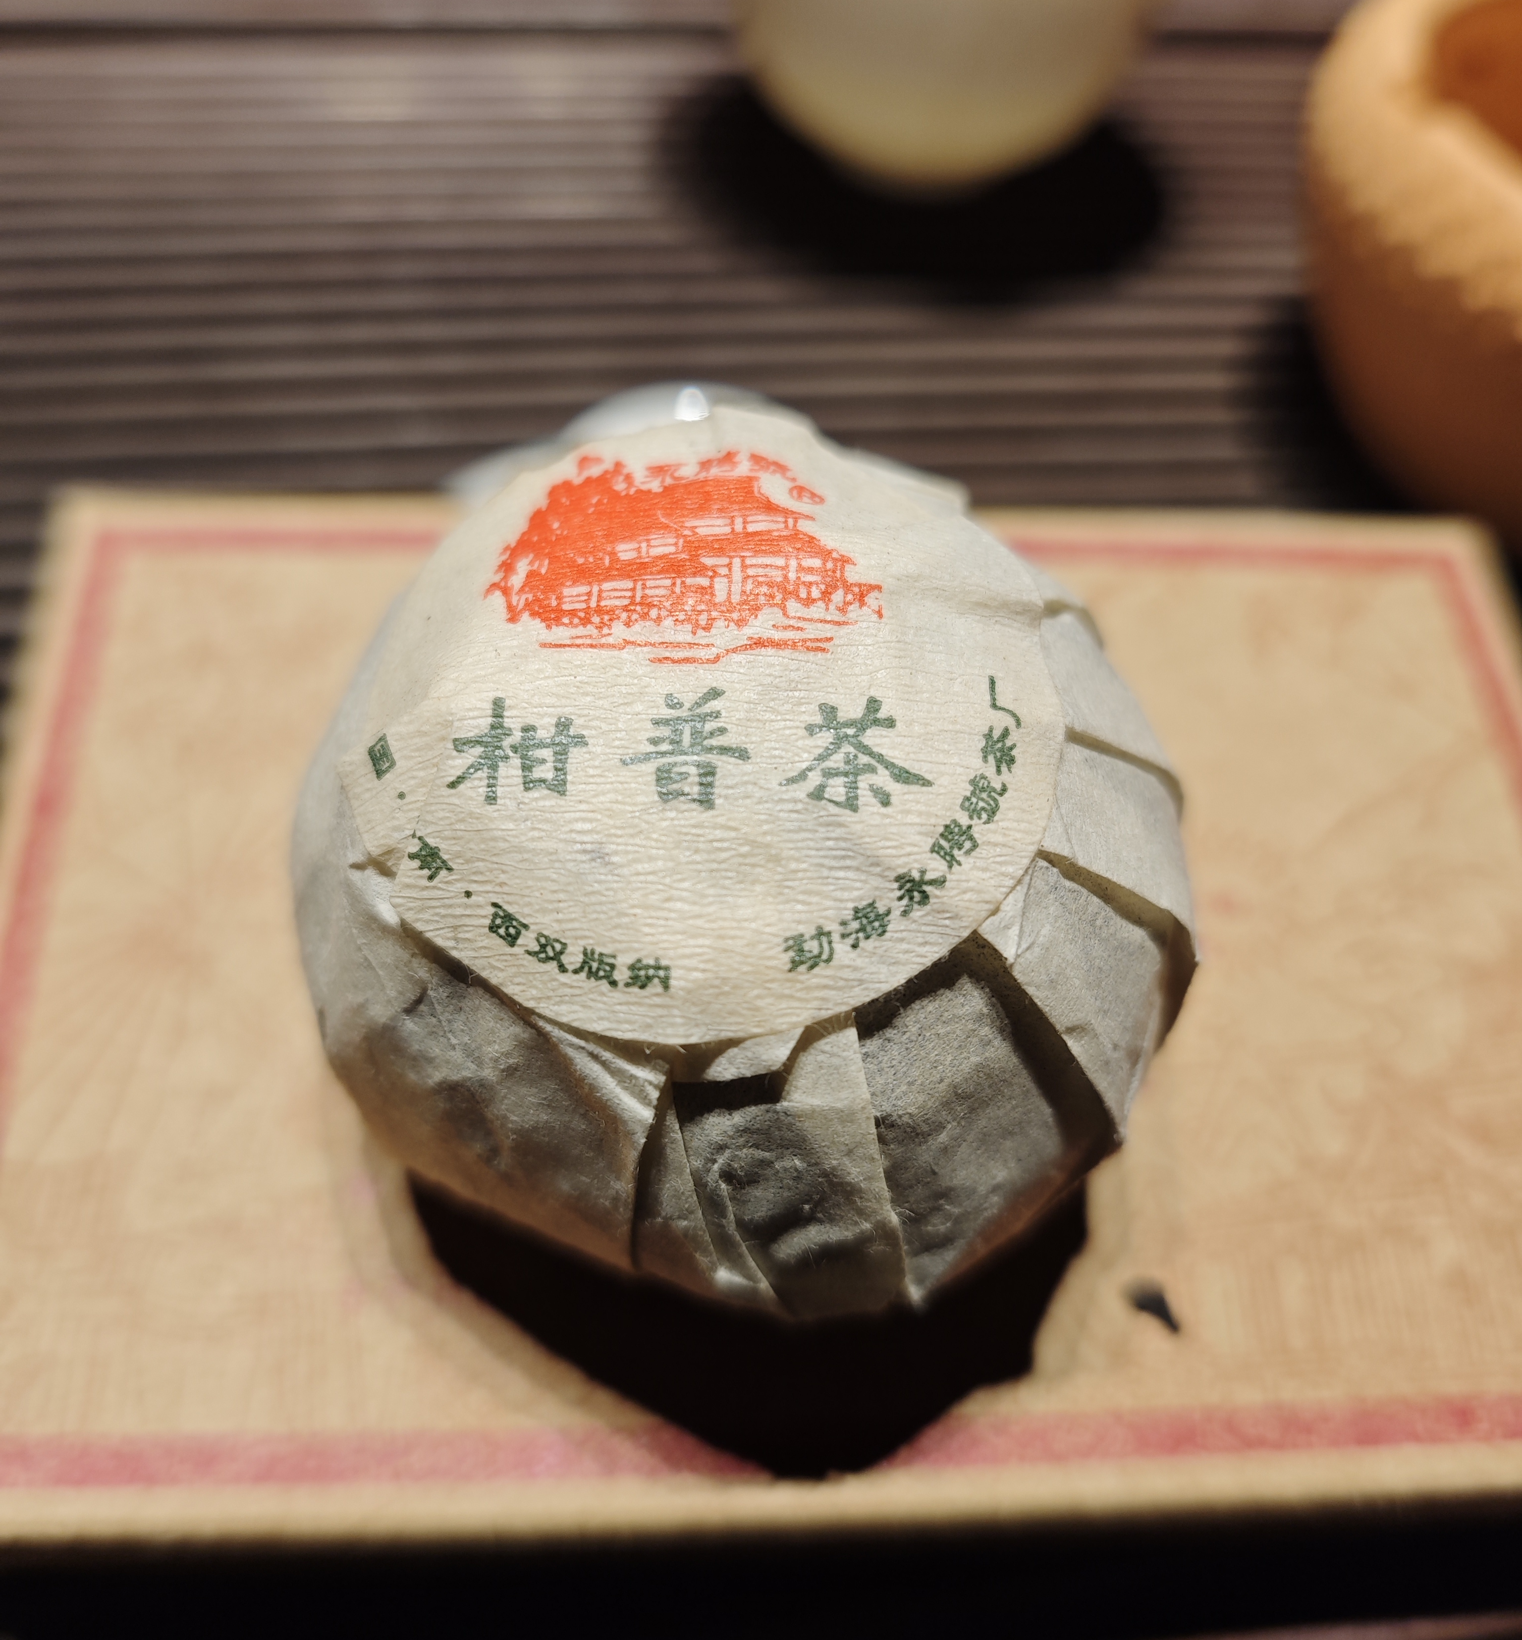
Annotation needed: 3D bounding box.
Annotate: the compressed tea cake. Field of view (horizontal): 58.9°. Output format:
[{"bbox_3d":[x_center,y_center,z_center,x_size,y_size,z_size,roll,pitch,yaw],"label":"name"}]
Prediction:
[{"bbox_3d":[-0.001,0.002,0.099,0.064,0.057,0.064,-1,67,0],"label":"compressed tea cake"}]

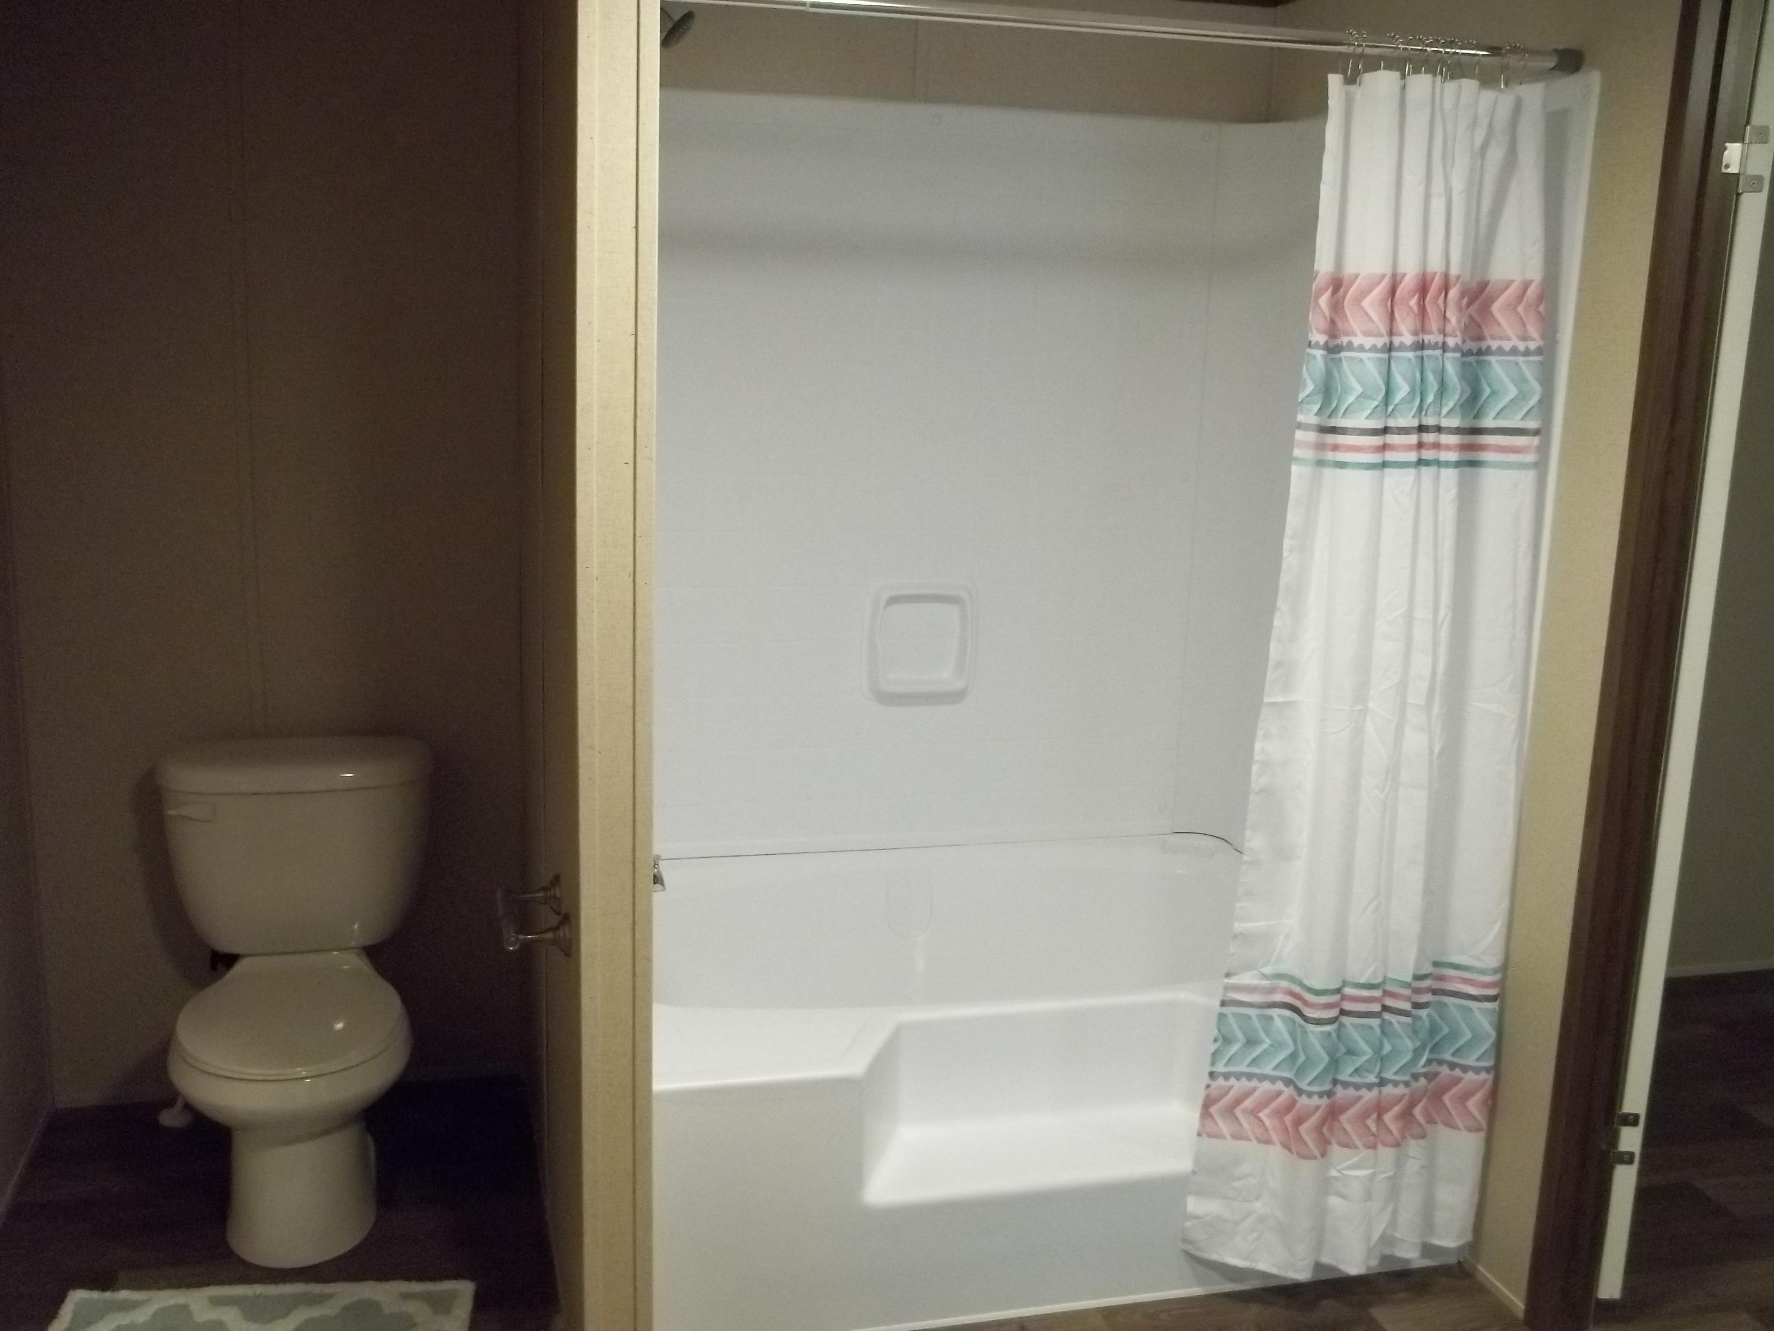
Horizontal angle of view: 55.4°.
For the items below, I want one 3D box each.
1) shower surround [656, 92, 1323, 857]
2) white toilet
[{"bbox_3d":[0.199,-0.244,2.884,1.377,1.479,1.025,-1,12,-15],"label":"shower surround"},{"bbox_3d":[-0.996,0.554,2.848,0.458,0.725,0.735,-1,12,-15],"label":"white toilet"}]

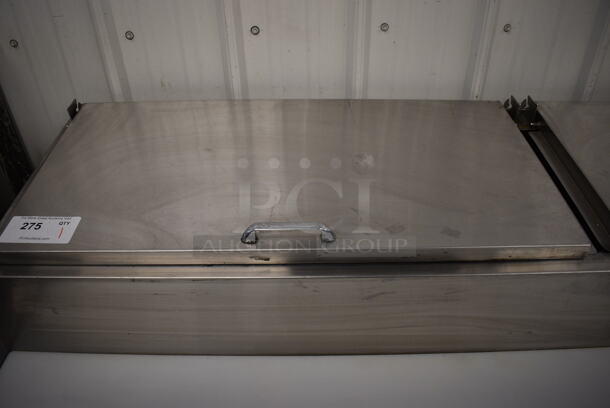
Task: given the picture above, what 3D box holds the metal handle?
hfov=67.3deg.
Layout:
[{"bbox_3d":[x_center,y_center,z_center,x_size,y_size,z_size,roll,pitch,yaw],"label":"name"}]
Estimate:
[{"bbox_3d":[-0.021,0.036,0.573,0.120,0.025,0.014,-1,41,1],"label":"metal handle"}]

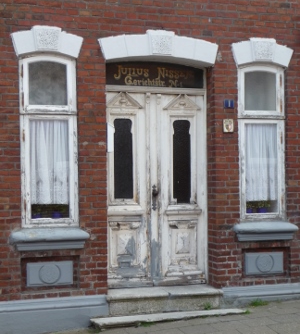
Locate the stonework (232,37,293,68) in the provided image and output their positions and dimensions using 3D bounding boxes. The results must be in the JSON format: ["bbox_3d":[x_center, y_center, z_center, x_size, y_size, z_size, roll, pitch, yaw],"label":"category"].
[{"bbox_3d":[1.177,-1.202,7.588,0.701,0.297,0.140,0,-2,-18],"label":"stonework"}]

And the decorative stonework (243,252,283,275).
[{"bbox_3d":[1.204,1.011,7.544,0.446,0.229,0.050,0,-2,-18],"label":"decorative stonework"}]

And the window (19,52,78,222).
[{"bbox_3d":[-0.982,-0.251,6.929,0.561,1.661,0.090,0,-2,-18],"label":"window"}]

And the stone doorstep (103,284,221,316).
[{"bbox_3d":[0.111,1.331,7.223,1.220,0.212,0.330,0,-2,-18],"label":"stone doorstep"}]

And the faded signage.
[{"bbox_3d":[0.033,-0.959,7.452,1.106,0.259,0.040,0,-2,-18],"label":"faded signage"}]

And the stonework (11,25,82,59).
[{"bbox_3d":[-0.989,-1.191,6.887,0.677,0.303,0.140,0,-2,-18],"label":"stonework"}]

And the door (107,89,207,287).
[{"bbox_3d":[0.048,0.228,7.426,1.142,2.000,0.090,0,-2,-18],"label":"door"}]

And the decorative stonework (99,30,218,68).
[{"bbox_3d":[0.073,-1.197,7.268,1.253,0.341,0.210,0,-2,-18],"label":"decorative stonework"}]

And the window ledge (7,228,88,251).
[{"bbox_3d":[-0.947,0.683,6.801,0.770,0.213,0.160,0,-2,-18],"label":"window ledge"}]

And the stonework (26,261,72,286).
[{"bbox_3d":[-0.962,1.017,6.844,0.450,0.229,0.050,0,-2,-18],"label":"stonework"}]

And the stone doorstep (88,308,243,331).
[{"bbox_3d":[0.195,1.478,6.951,1.520,0.073,0.310,0,-2,-18],"label":"stone doorstep"}]

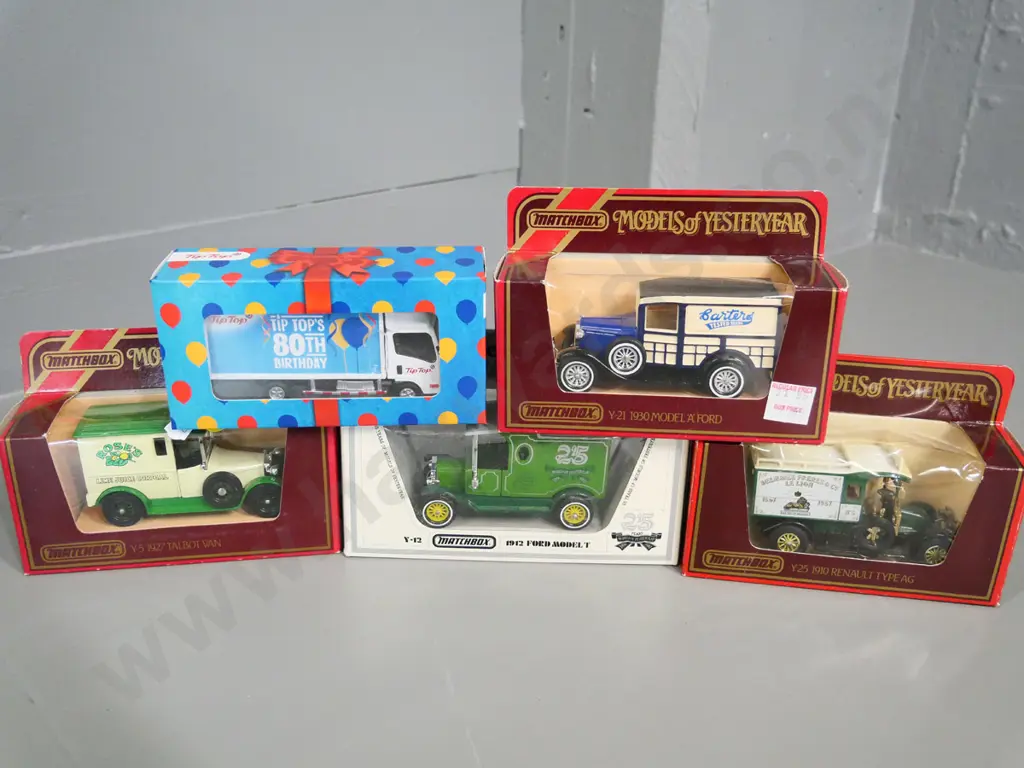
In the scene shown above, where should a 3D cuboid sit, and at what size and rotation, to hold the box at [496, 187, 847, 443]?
[{"bbox_3d":[0.069,-0.033,0.460,0.147,0.103,0.049,2,23,5],"label":"box"}]

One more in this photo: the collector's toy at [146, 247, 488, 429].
[{"bbox_3d":[-0.085,-0.022,0.475,0.145,0.071,0.048,-1,25,-3],"label":"collector's toy"}]

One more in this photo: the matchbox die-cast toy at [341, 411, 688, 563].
[{"bbox_3d":[0.001,0.030,0.502,0.165,0.104,0.049,2,22,0],"label":"matchbox die-cast toy"}]

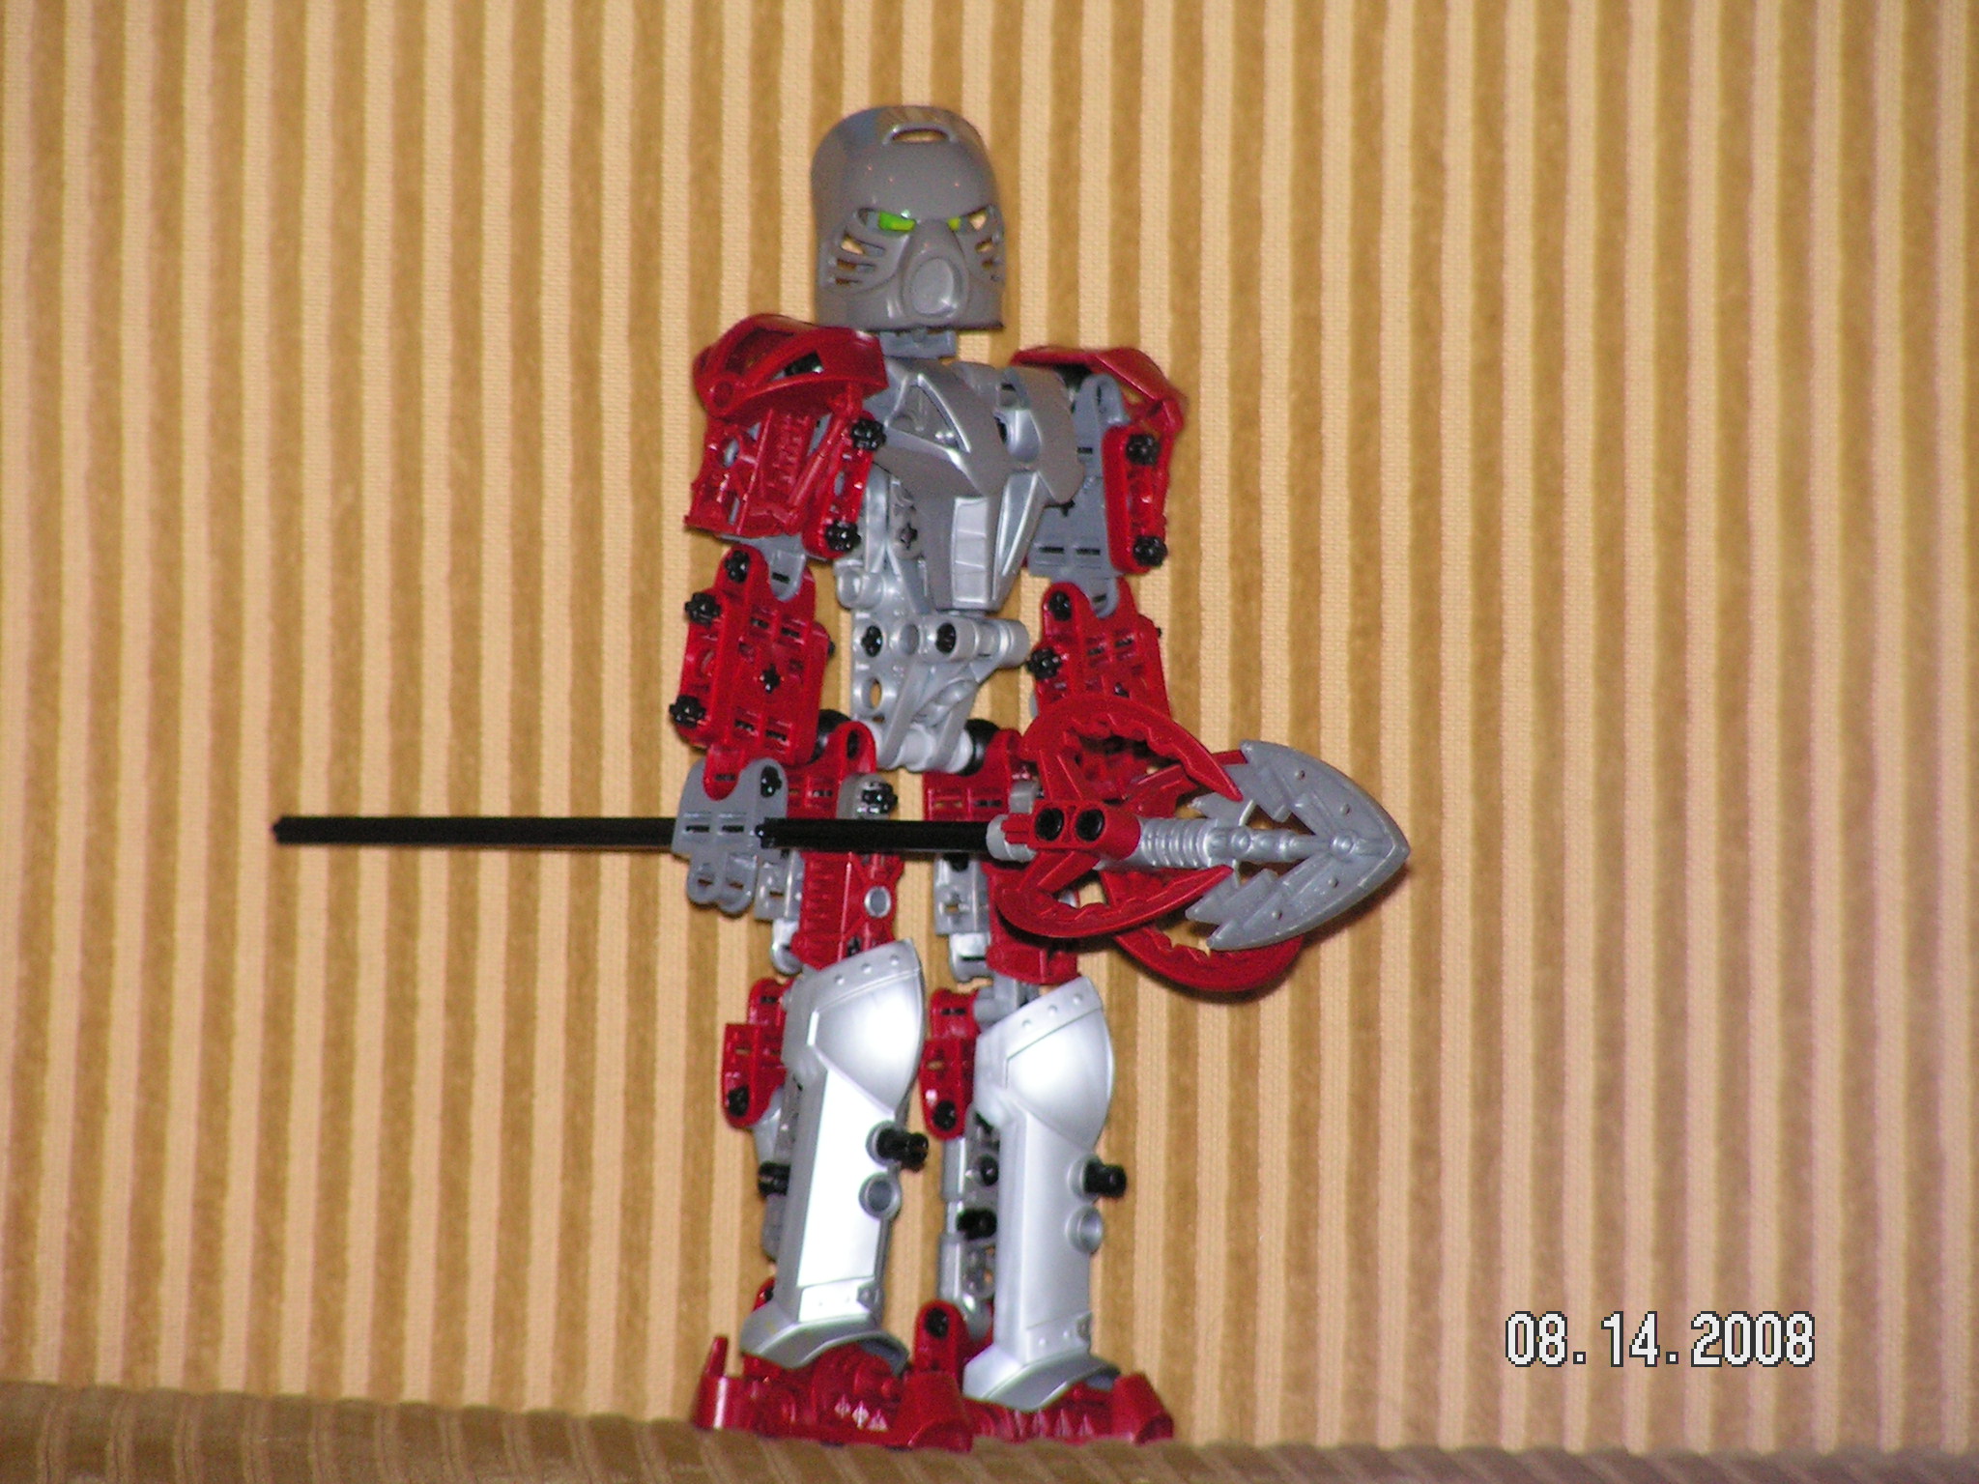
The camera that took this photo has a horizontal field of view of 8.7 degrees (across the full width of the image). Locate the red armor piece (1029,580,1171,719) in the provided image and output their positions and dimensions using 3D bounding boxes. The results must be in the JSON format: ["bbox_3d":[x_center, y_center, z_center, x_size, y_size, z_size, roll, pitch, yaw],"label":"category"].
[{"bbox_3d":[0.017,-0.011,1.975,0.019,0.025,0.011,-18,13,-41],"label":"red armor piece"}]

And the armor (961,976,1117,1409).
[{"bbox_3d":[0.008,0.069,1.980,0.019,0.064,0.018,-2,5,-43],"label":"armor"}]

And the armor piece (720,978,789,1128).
[{"bbox_3d":[-0.035,0.048,1.985,0.011,0.021,0.009,-5,14,-45],"label":"armor piece"}]

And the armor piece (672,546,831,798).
[{"bbox_3d":[-0.036,-0.010,1.954,0.018,0.037,0.014,5,3,-22],"label":"armor piece"}]

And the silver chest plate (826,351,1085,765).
[{"bbox_3d":[-0.005,-0.027,1.970,0.030,0.060,0.023,0,6,-33],"label":"silver chest plate"}]

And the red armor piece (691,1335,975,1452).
[{"bbox_3d":[-0.024,0.099,1.975,0.037,0.015,0.020,7,11,31],"label":"red armor piece"}]

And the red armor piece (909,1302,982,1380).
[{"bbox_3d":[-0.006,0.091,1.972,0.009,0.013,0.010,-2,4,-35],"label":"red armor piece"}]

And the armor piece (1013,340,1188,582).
[{"bbox_3d":[0.016,-0.043,1.968,0.023,0.034,0.027,0,10,10],"label":"armor piece"}]

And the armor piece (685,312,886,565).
[{"bbox_3d":[-0.030,-0.046,1.955,0.028,0.033,0.022,10,10,-5],"label":"armor piece"}]

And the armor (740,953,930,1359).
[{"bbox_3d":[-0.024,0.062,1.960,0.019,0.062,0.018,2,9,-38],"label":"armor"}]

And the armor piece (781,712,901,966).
[{"bbox_3d":[-0.022,0.015,1.960,0.017,0.040,0.014,-2,4,-32],"label":"armor piece"}]

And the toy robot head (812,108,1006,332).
[{"bbox_3d":[-0.012,-0.079,1.968,0.029,0.034,0.028,-1,3,-19],"label":"toy robot head"}]

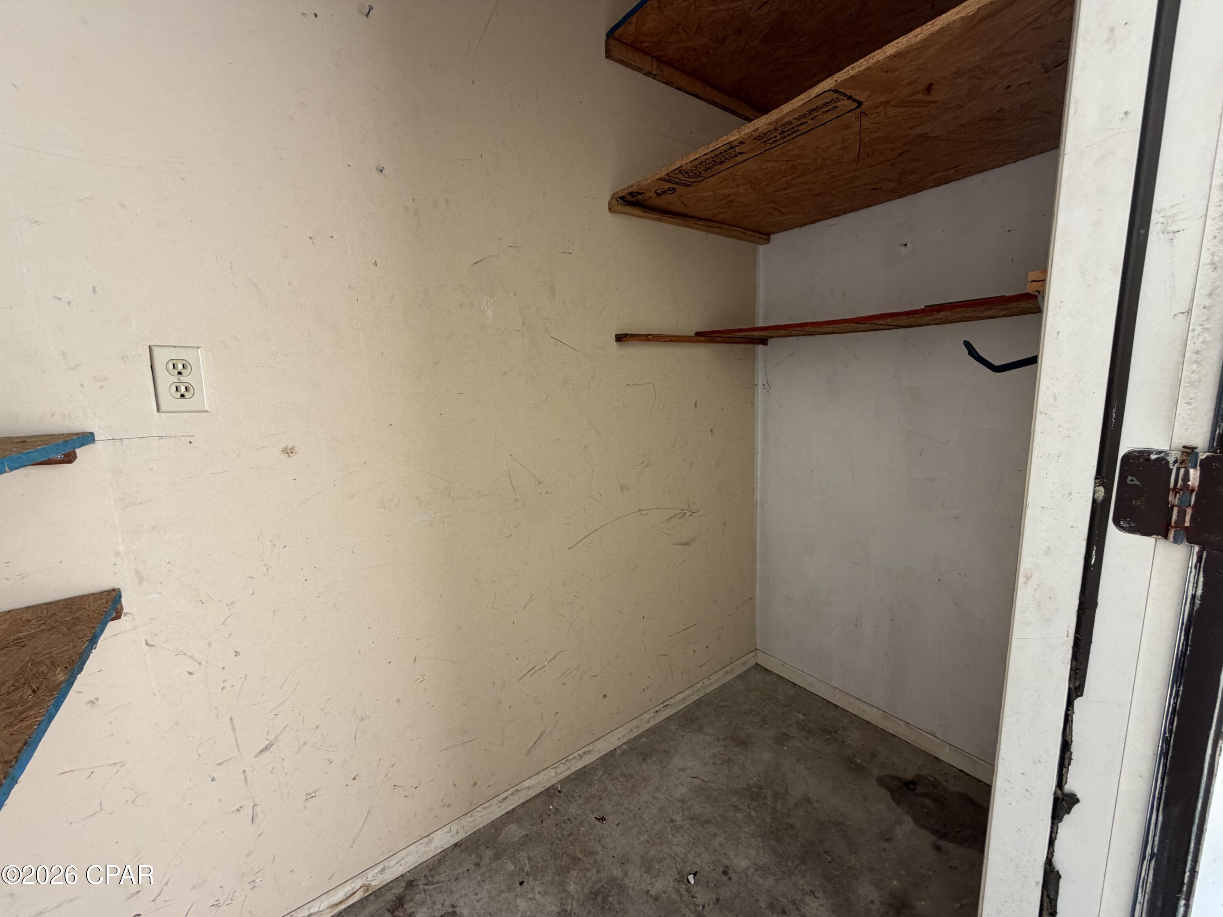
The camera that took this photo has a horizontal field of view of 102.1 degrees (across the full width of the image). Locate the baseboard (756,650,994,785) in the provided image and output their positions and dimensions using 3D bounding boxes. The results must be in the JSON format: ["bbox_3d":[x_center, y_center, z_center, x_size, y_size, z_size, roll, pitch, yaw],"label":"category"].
[{"bbox_3d":[0.863,0.852,1.646,0.012,0.060,0.920,-9,11,-36],"label":"baseboard"}]

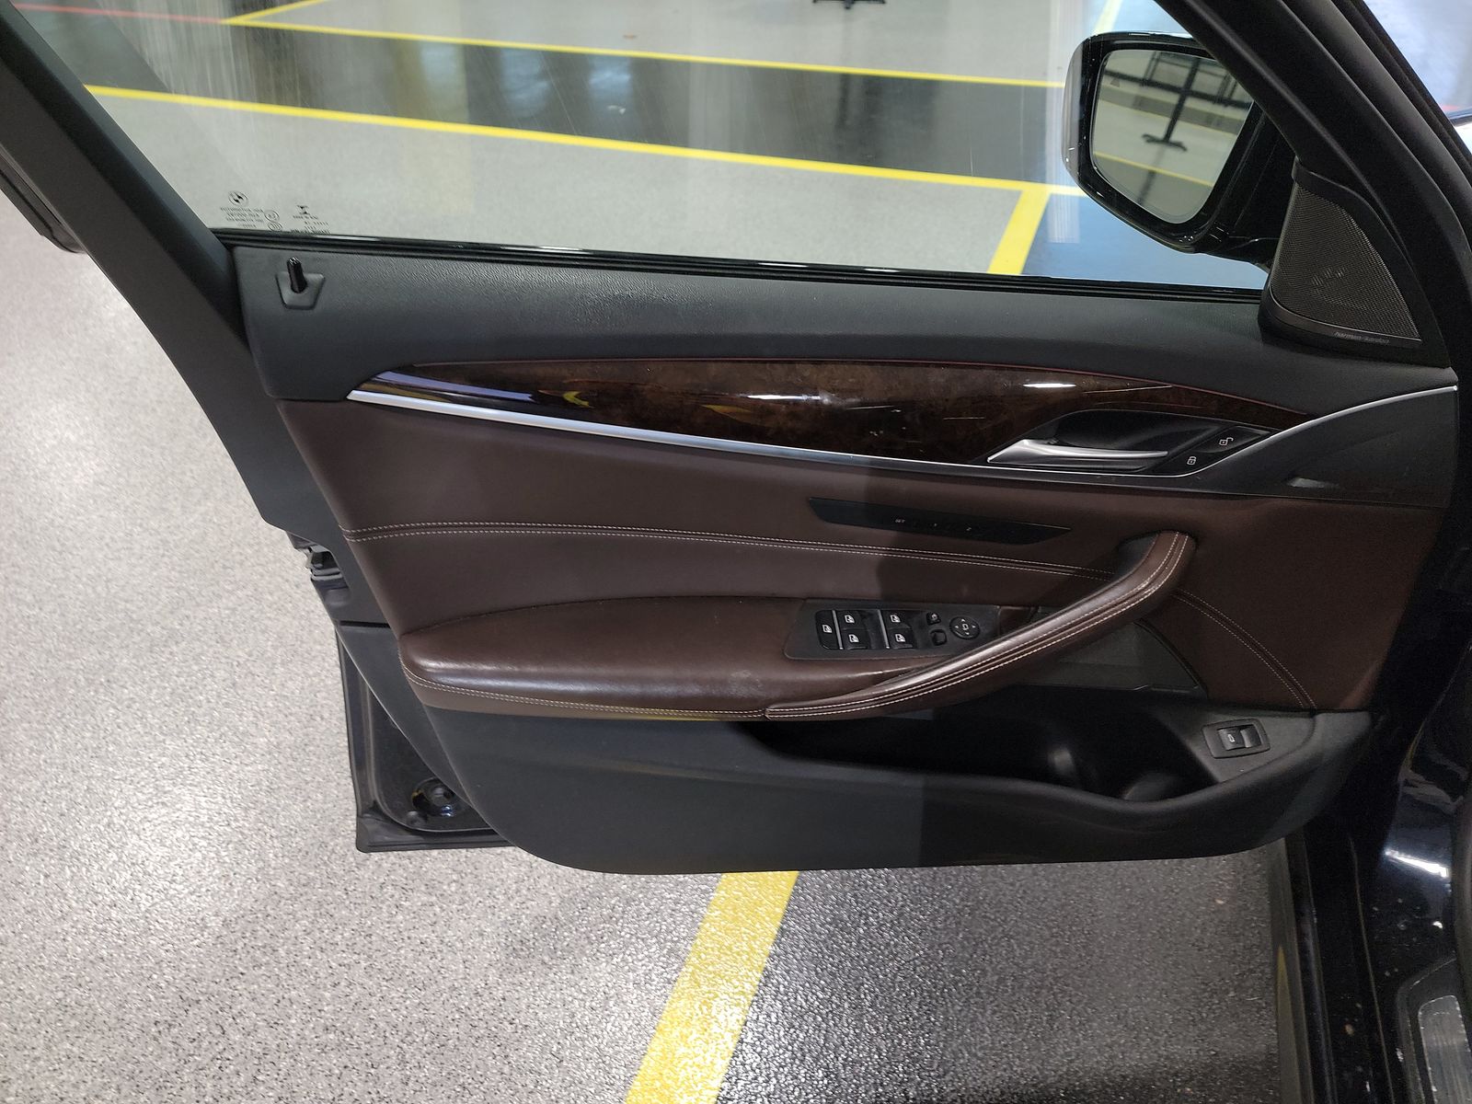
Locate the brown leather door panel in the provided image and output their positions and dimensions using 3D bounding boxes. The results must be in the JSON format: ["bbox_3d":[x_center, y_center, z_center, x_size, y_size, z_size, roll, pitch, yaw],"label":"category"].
[{"bbox_3d":[0.113,0.040,0.801,0.895,0.325,0.135,-1,37,-1],"label":"brown leather door panel"}]

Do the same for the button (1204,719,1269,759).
[{"bbox_3d":[0.449,0.169,0.917,0.048,0.013,0.030,-9,56,4],"label":"button"}]

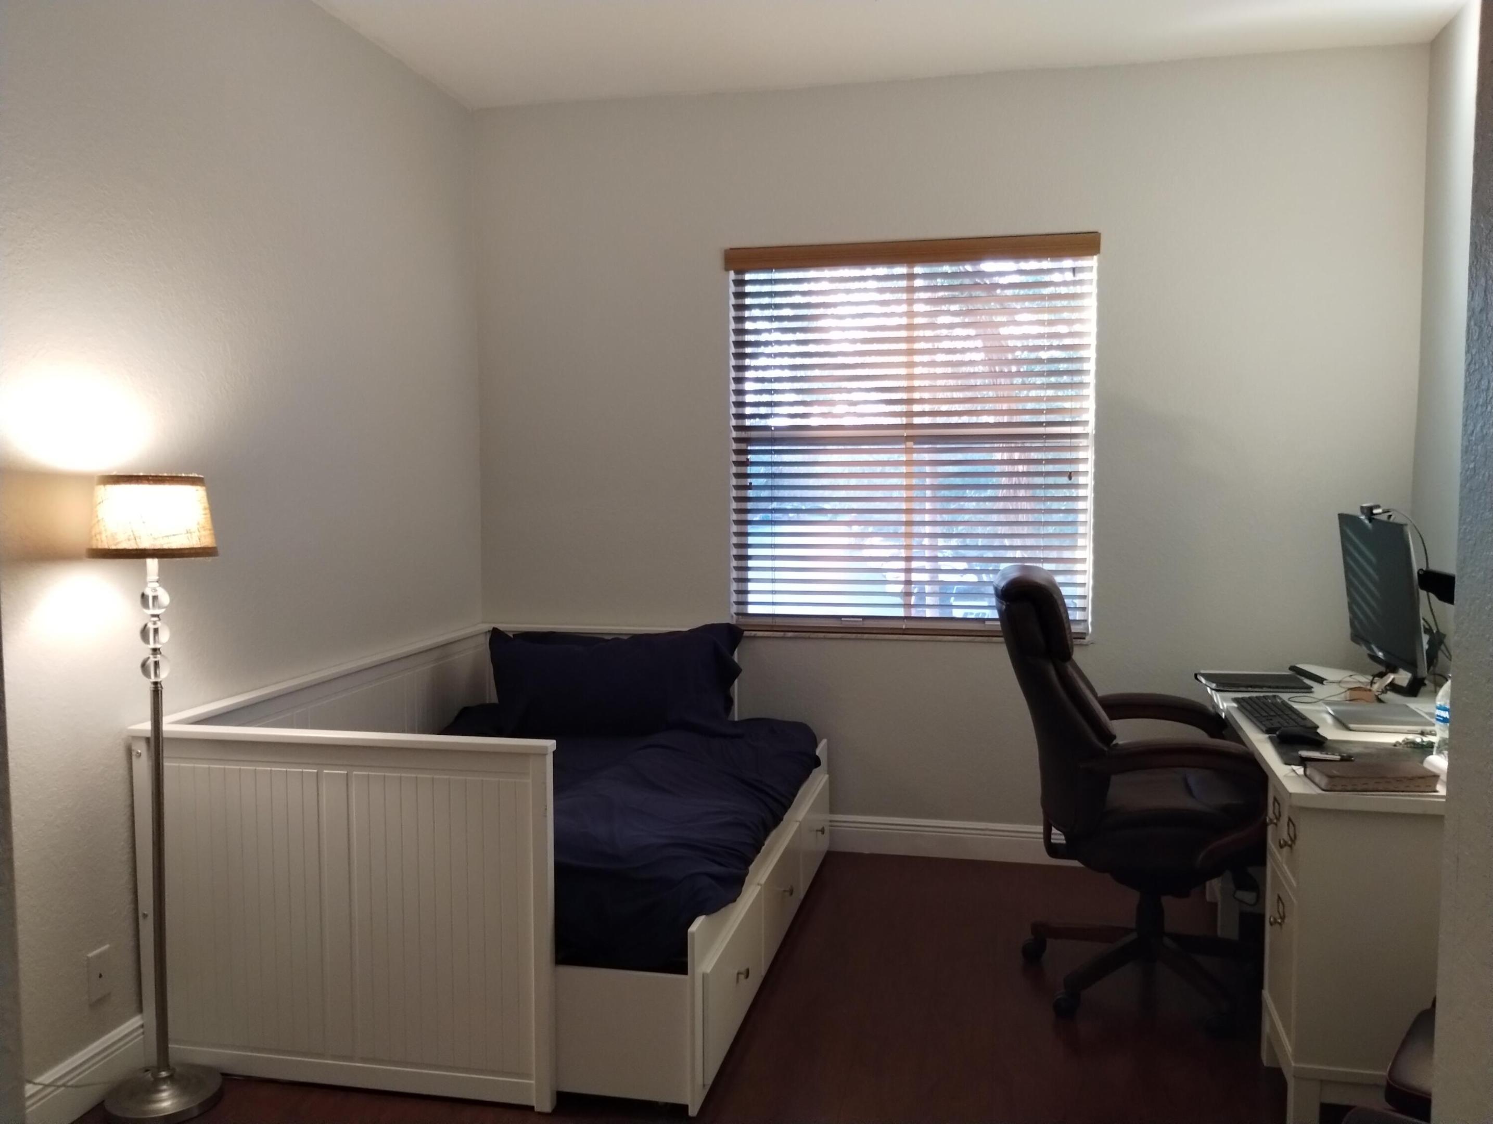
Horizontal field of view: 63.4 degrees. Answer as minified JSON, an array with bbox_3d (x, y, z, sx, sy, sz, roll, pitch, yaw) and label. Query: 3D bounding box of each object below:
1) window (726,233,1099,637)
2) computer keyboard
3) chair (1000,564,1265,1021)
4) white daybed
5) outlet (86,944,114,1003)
[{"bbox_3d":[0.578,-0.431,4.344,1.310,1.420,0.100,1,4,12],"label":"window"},{"bbox_3d":[1.411,0.409,3.239,0.135,0.027,0.450,1,4,12],"label":"computer keyboard"},{"bbox_3d":[1.075,0.594,3.299,0.760,1.160,0.690,0,4,4],"label":"chair"},{"bbox_3d":[-0.556,0.739,3.686,1.375,0.830,1.985,1,4,12],"label":"white daybed"},{"bbox_3d":[-1.460,0.937,2.738,0.008,0.116,0.071,1,4,12],"label":"outlet"}]

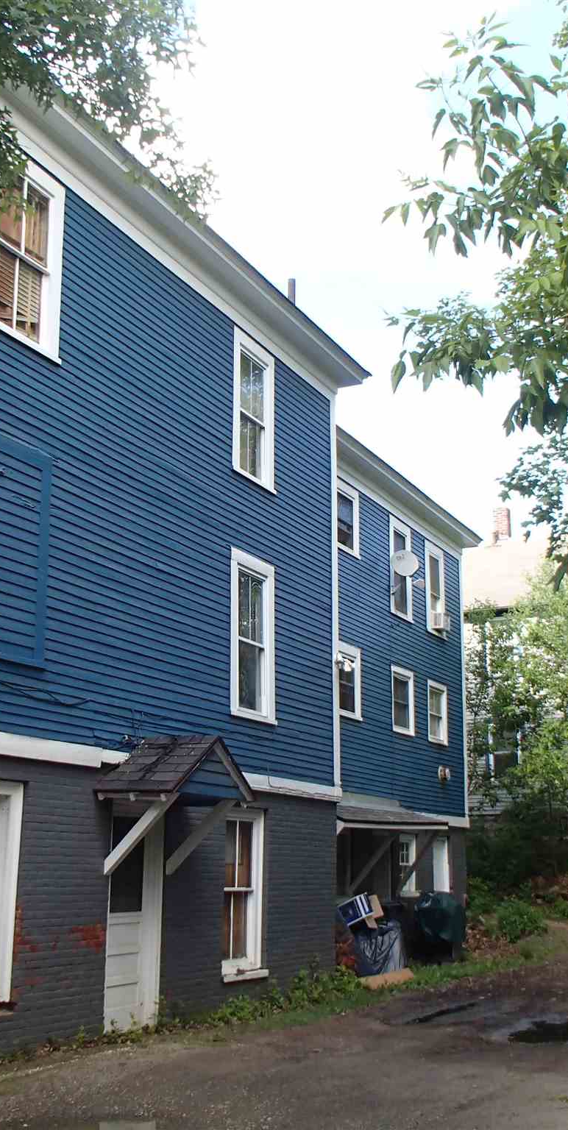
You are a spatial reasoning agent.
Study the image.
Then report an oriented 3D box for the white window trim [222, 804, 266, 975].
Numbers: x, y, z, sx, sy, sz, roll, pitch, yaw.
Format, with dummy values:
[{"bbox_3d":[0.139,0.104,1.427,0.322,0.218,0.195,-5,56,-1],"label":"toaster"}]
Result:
[{"bbox_3d":[-0.481,3.758,13.951,0.170,1.888,1.086,-7,-16,26],"label":"white window trim"}]

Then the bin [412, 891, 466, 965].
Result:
[{"bbox_3d":[2.394,5.690,19.093,0.700,1.070,0.700,-7,-16,26],"label":"bin"}]

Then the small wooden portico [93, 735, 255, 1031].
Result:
[{"bbox_3d":[-1.081,3.043,11.773,0.943,2.735,1.512,-7,-16,26],"label":"small wooden portico"}]

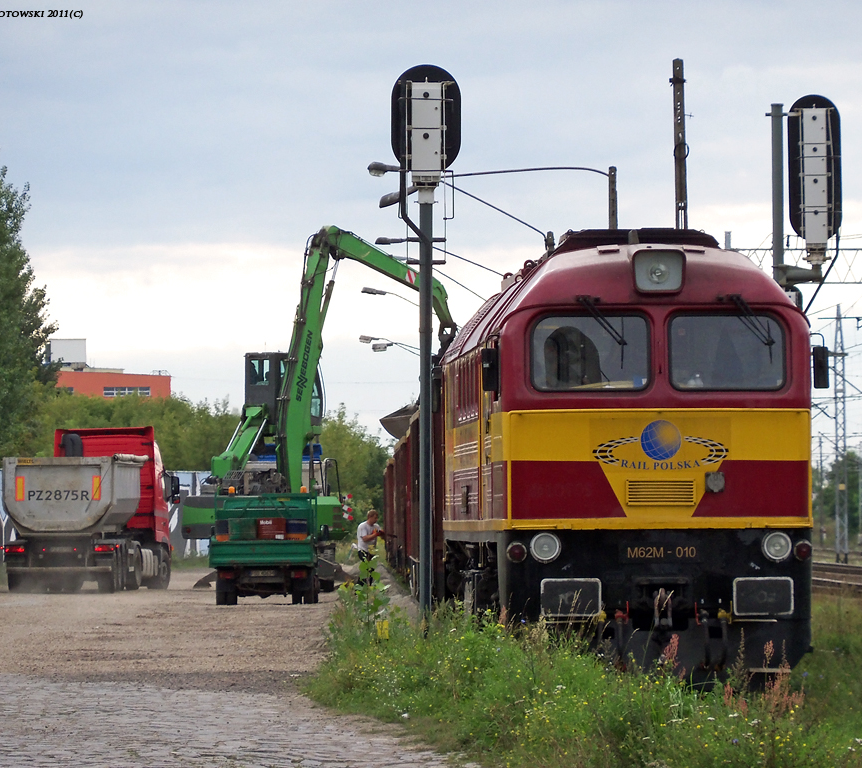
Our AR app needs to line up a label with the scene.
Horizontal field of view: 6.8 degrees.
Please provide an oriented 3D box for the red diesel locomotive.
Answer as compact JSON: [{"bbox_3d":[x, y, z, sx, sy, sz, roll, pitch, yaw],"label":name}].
[{"bbox_3d":[1.877,0.874,75.260,3.050,4.550,17.500,0,-1,-2],"label":"red diesel locomotive"}]

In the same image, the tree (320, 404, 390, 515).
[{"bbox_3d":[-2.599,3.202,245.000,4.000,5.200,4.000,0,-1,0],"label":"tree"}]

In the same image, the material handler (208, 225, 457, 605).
[{"bbox_3d":[-2.465,0.548,174.000,4.200,8.600,9.000,-1,-1,41],"label":"material handler"}]

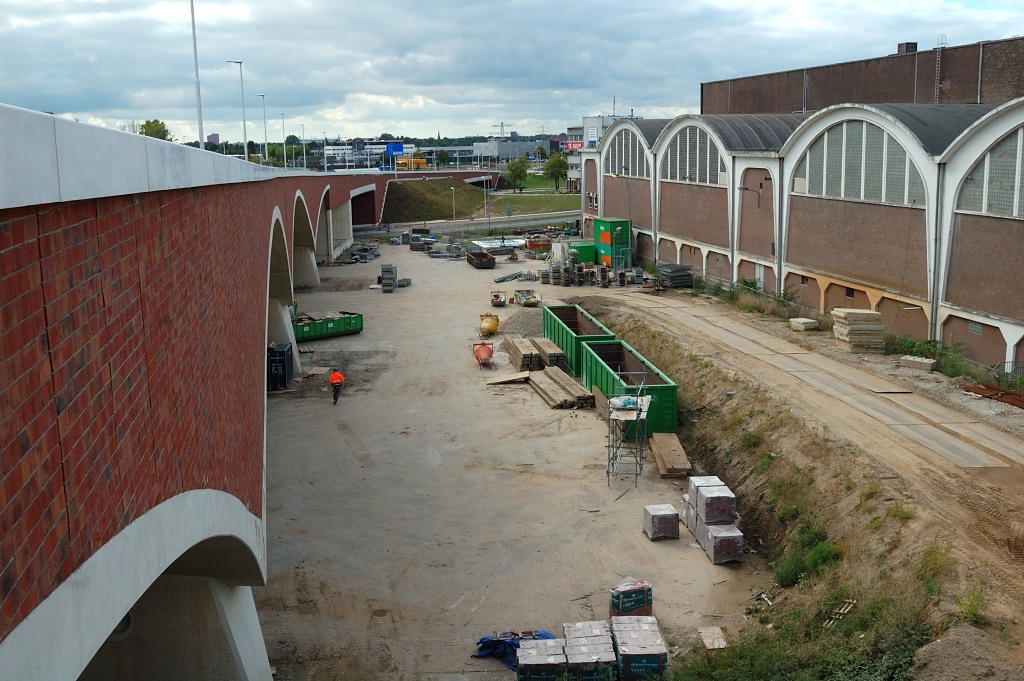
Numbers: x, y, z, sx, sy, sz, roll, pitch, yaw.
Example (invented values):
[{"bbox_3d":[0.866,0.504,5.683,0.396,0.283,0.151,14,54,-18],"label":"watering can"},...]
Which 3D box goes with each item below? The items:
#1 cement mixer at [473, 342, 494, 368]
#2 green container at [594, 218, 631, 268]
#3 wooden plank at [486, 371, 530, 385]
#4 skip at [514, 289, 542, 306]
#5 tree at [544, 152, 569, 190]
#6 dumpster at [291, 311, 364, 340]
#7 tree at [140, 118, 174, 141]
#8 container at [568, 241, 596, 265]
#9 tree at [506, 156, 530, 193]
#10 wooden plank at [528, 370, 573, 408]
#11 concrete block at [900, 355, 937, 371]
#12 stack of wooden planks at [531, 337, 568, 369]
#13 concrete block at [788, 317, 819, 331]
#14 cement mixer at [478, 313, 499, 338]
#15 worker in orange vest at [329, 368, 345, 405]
[{"bbox_3d":[-1.798,0.977,63.764,1.300,1.350,2.000,-1,11,-4],"label":"cement mixer"},{"bbox_3d":[11.384,-10.942,115.393,2.440,5.180,5.600,-3,11,-13],"label":"green container"},{"bbox_3d":[-0.205,2.117,56.998,2.380,0.060,1.252,-11,11,1],"label":"wooden plank"},{"bbox_3d":[1.414,-3.558,87.944,1.750,1.000,2.700,-2,11,-12],"label":"skip"},{"bbox_3d":[10.818,-41.084,248.738,5.700,9.200,5.700,0,11,0],"label":"tree"},{"bbox_3d":[-13.837,-0.998,73.054,5.900,1.350,2.400,-10,14,-40],"label":"dumpster"},{"bbox_3d":[-90.478,-47.686,261.616,9.500,17.000,9.500,-1,11,0],"label":"tree"},{"bbox_3d":[7.567,-9.186,110.986,2.450,2.450,4.000,-2,11,-4],"label":"container"},{"bbox_3d":[1.620,-41.370,255.000,6.200,9.000,6.200,-1,11,0],"label":"tree"},{"bbox_3d":[2.105,2.741,57.181,1.200,0.420,6.900,-2,11,-11],"label":"wooden plank"},{"bbox_3d":[21.578,1.215,54.283,1.600,0.430,0.800,8,14,40],"label":"concrete block"},{"bbox_3d":[2.256,0.775,64.113,1.000,0.850,5.000,-2,11,-9],"label":"stack of wooden planks"},{"bbox_3d":[18.974,-1.050,66.529,1.200,0.480,1.250,-6,12,-25],"label":"concrete block"},{"bbox_3d":[-1.662,-1.051,74.168,1.300,1.350,2.000,1,11,8],"label":"cement mixer"},{"bbox_3d":[-9.146,2.403,53.351,0.700,1.840,0.460,-2,11,-5],"label":"worker in orange vest"}]

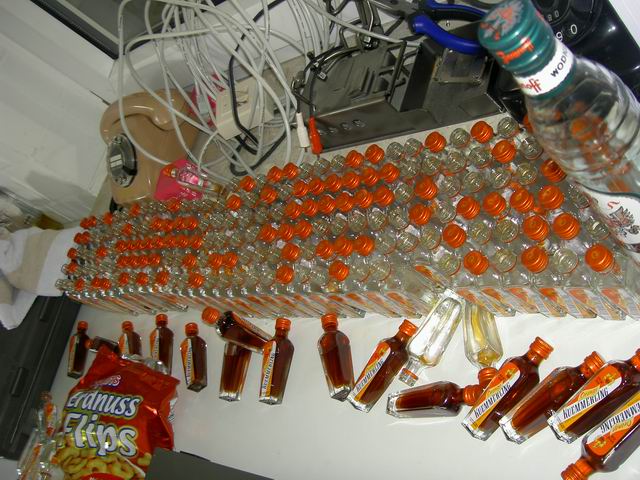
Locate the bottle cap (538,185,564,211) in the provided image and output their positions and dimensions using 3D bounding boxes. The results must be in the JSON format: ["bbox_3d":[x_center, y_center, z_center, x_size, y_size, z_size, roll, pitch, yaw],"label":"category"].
[{"bbox_3d":[0.178,-0.033,0.555,0.018,0.010,0.018,-6,58,43],"label":"bottle cap"}]

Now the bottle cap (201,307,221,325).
[{"bbox_3d":[-0.119,0.083,0.788,0.018,0.011,0.018,-6,59,44],"label":"bottle cap"}]

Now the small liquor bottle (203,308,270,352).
[{"bbox_3d":[-0.093,0.107,0.848,0.025,0.098,0.025,-47,40,13],"label":"small liquor bottle"}]

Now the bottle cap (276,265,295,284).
[{"bbox_3d":[-0.037,0.037,0.779,0.018,0.012,0.018,-6,59,44],"label":"bottle cap"}]

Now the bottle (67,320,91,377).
[{"bbox_3d":[-0.372,0.167,1.117,0.024,0.024,0.093,-29,48,33],"label":"bottle"}]

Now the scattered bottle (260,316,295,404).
[{"bbox_3d":[-0.047,0.131,0.796,0.024,0.024,0.093,-19,50,37],"label":"scattered bottle"}]

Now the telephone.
[{"bbox_3d":[-0.310,-0.166,1.243,0.213,0.122,0.190,-6,61,45],"label":"telephone"}]

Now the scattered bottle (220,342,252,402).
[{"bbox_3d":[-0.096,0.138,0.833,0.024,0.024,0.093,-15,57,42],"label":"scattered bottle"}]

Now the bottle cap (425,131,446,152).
[{"bbox_3d":[0.115,-0.098,0.720,0.018,0.012,0.018,-6,59,44],"label":"bottle cap"}]

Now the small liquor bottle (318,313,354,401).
[{"bbox_3d":[0.015,0.116,0.743,0.024,0.024,0.093,-33,43,26],"label":"small liquor bottle"}]

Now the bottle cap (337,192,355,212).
[{"bbox_3d":[0.027,-0.040,0.769,0.018,0.012,0.018,-6,59,44],"label":"bottle cap"}]

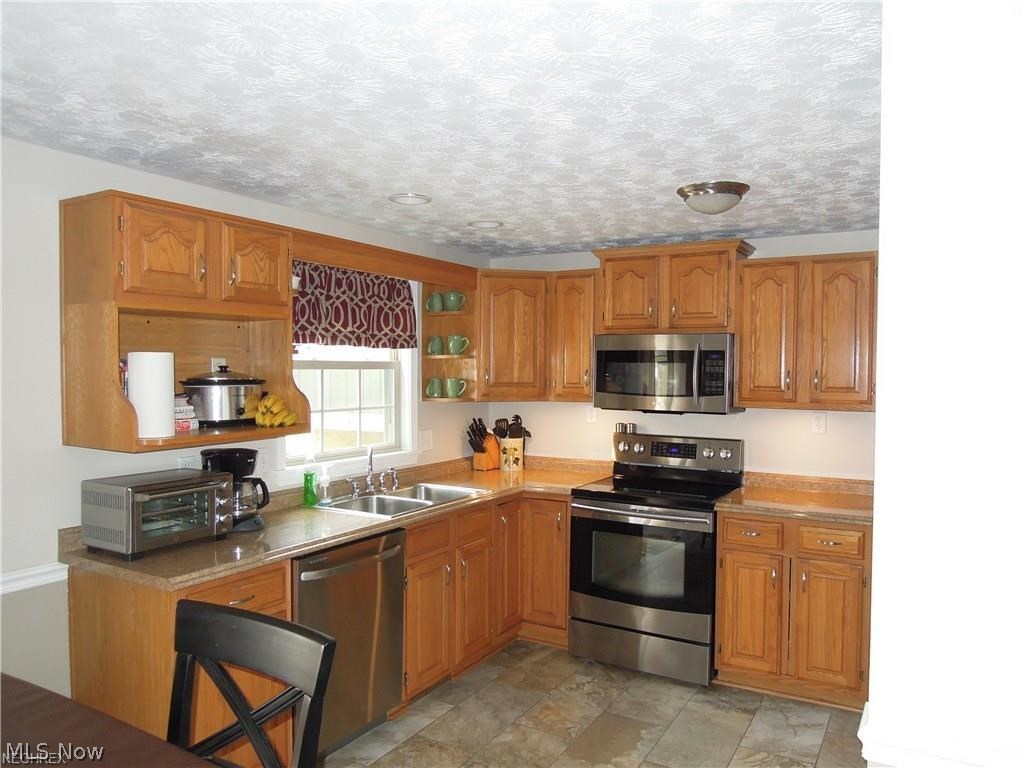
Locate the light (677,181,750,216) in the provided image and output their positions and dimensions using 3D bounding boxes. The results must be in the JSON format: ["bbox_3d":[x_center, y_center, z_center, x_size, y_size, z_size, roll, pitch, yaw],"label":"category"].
[{"bbox_3d":[0.817,-0.732,2.874,0.284,0.102,0.284,1,2,30],"label":"light"}]

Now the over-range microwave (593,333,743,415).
[{"bbox_3d":[0.884,-0.063,4.014,0.755,0.416,0.400,1,1,31],"label":"over-range microwave"}]

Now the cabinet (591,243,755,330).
[{"bbox_3d":[0.895,-0.515,3.989,0.830,0.470,0.370,1,2,30],"label":"cabinet"}]

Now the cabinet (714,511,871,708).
[{"bbox_3d":[1.438,1.049,3.550,0.667,0.873,0.630,1,2,30],"label":"cabinet"}]

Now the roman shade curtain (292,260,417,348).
[{"bbox_3d":[-0.804,-0.400,3.650,0.080,0.420,1.020,1,1,31],"label":"roman shade curtain"}]

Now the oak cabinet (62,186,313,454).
[{"bbox_3d":[-1.179,-0.211,2.653,0.423,0.838,0.740,1,2,30],"label":"oak cabinet"}]

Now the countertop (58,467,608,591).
[{"bbox_3d":[-0.467,0.598,3.441,0.938,0.048,2.787,1,1,31],"label":"countertop"}]

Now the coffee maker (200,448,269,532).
[{"bbox_3d":[-1.131,0.419,2.891,0.260,0.335,0.190,0,1,6],"label":"coffee maker"}]

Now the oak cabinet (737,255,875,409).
[{"bbox_3d":[1.524,-0.262,3.664,0.680,0.770,0.335,1,1,31],"label":"oak cabinet"}]

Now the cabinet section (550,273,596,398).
[{"bbox_3d":[0.441,-0.282,4.324,0.345,0.772,0.329,1,2,30],"label":"cabinet section"}]

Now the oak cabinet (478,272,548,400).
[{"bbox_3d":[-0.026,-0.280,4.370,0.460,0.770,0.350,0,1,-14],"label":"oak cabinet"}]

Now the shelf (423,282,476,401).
[{"bbox_3d":[-0.368,-0.263,4.190,0.315,0.730,0.140,1,1,31],"label":"shelf"}]

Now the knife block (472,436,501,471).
[{"bbox_3d":[-0.156,0.428,4.482,0.098,0.230,0.150,1,2,39],"label":"knife block"}]

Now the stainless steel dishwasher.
[{"bbox_3d":[-0.871,1.043,2.948,0.610,0.845,0.610,1,2,30],"label":"stainless steel dishwasher"}]

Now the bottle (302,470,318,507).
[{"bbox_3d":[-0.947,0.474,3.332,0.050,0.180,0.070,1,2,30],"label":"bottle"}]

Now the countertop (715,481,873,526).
[{"bbox_3d":[1.444,0.603,3.551,0.680,0.048,0.637,1,1,31],"label":"countertop"}]

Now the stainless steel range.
[{"bbox_3d":[0.790,0.890,3.869,0.763,1.170,0.670,1,2,30],"label":"stainless steel range"}]

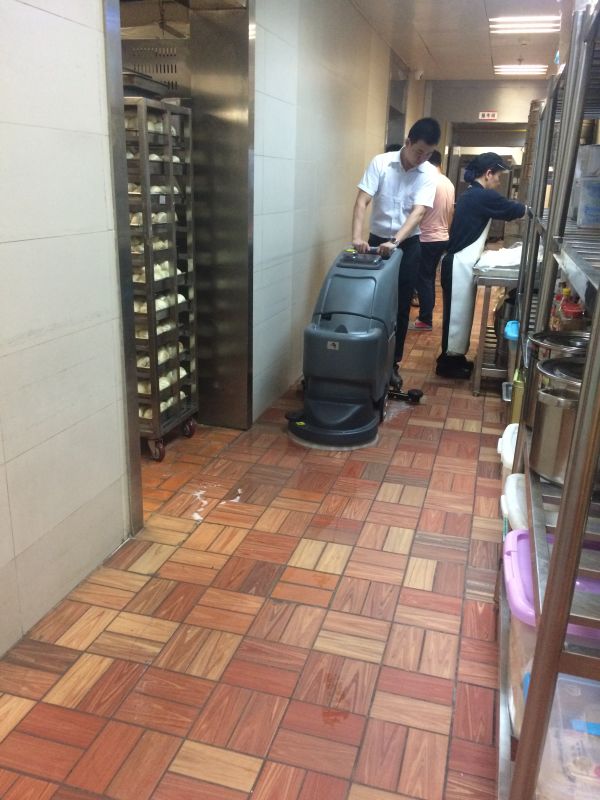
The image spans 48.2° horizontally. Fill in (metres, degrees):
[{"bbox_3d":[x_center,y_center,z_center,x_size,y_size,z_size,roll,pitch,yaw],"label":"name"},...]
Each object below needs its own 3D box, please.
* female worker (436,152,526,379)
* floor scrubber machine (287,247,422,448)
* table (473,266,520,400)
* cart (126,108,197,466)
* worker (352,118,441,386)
[{"bbox_3d":[1.271,-0.908,4.641,0.530,1.520,0.450,5,18,12],"label":"female worker"},{"bbox_3d":[0.268,-0.347,3.727,0.720,0.965,1.050,6,18,15],"label":"floor scrubber machine"},{"bbox_3d":[1.593,-0.597,4.835,0.680,0.825,1.500,6,18,15],"label":"table"},{"bbox_3d":[-0.874,-0.553,3.222,0.600,1.610,0.480,6,18,15],"label":"cart"},{"bbox_3d":[0.592,-0.891,4.277,0.520,1.680,0.480,10,19,25],"label":"worker"}]

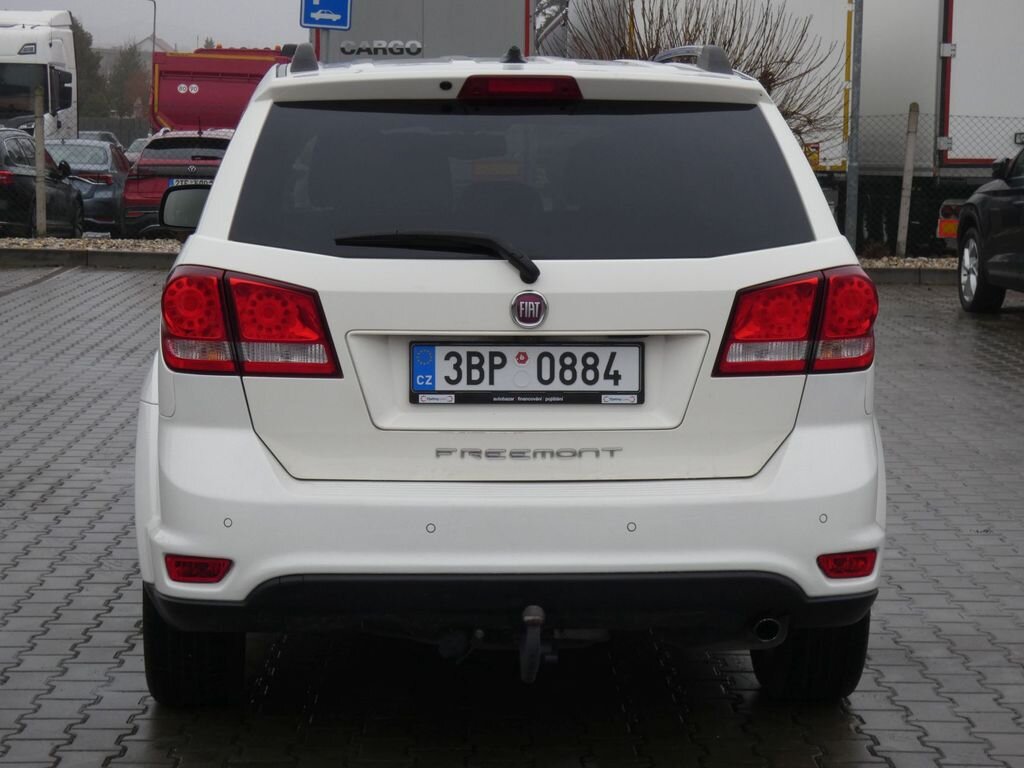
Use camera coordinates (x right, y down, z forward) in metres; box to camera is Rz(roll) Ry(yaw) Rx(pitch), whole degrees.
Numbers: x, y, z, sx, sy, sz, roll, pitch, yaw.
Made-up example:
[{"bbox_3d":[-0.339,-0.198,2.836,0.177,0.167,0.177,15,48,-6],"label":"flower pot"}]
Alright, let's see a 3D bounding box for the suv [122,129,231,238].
[{"bbox_3d":[-3.629,-2.388,27.874,1.770,1.540,4.200,0,7,1],"label":"suv"}]

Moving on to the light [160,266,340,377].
[{"bbox_3d":[-0.594,-0.147,5.136,0.415,0.255,0.190,1,7,6],"label":"light"}]

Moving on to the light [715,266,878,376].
[{"bbox_3d":[0.660,-0.149,5.207,0.415,0.255,0.190,-1,7,-12],"label":"light"}]

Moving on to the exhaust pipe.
[{"bbox_3d":[0.602,0.580,5.293,0.064,0.064,0.150,0,7,-3],"label":"exhaust pipe"}]

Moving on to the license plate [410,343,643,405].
[{"bbox_3d":[0.035,-0.024,5.090,0.527,0.135,0.020,0,7,-3],"label":"license plate"}]

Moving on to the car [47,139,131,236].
[{"bbox_3d":[-5.645,-2.458,29.192,1.800,1.440,4.650,0,7,-2],"label":"car"}]

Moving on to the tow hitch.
[{"bbox_3d":[0.049,0.589,5.101,0.065,0.165,0.200,0,7,-3],"label":"tow hitch"}]

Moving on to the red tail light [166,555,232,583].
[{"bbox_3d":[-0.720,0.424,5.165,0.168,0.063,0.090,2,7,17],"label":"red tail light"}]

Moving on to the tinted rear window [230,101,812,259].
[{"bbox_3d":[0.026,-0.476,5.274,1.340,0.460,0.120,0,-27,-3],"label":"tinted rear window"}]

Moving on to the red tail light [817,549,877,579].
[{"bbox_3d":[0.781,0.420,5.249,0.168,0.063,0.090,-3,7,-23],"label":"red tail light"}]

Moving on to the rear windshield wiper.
[{"bbox_3d":[-0.168,-0.285,5.069,0.470,0.125,0.070,0,-21,-3],"label":"rear windshield wiper"}]

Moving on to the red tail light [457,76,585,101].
[{"bbox_3d":[0.020,-0.704,5.338,0.290,0.062,0.070,0,7,-3],"label":"red tail light"}]

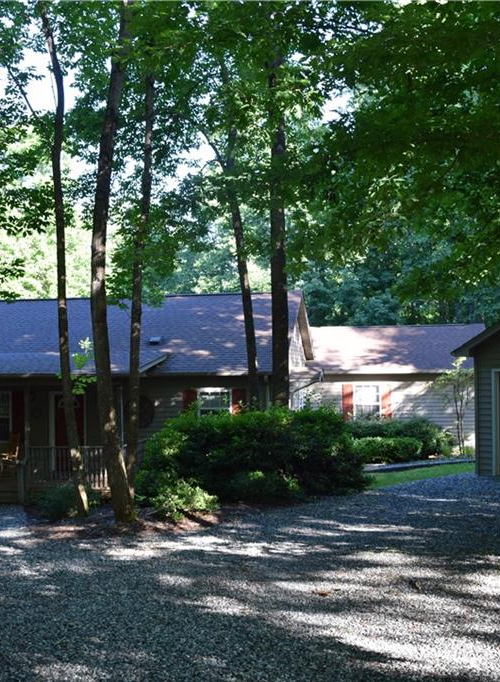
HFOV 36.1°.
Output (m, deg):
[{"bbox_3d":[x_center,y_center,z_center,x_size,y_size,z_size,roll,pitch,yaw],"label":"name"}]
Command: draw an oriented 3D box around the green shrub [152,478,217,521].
[{"bbox_3d":[-1.152,2.778,13.500,1.172,0.717,1.050,0,-2,0],"label":"green shrub"}]

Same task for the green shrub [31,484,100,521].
[{"bbox_3d":[-3.605,3.127,15.000,1.340,0.643,1.150,0,-2,0],"label":"green shrub"}]

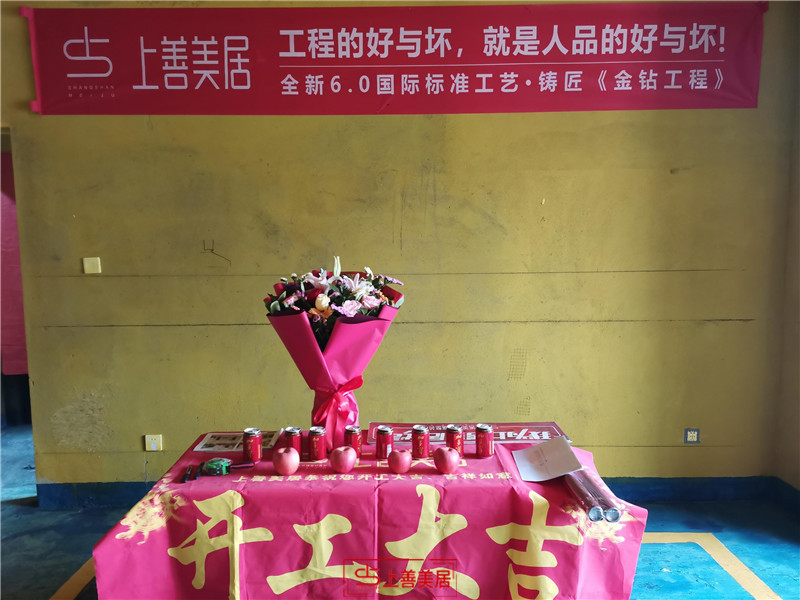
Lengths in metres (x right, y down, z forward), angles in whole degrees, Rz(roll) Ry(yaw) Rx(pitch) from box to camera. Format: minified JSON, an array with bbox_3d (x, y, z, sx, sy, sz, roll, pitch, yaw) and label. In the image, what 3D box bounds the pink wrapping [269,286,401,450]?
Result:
[{"bbox_3d":[-0.253,0.248,2.381,0.538,0.675,0.320,-1,5,0],"label":"pink wrapping"}]

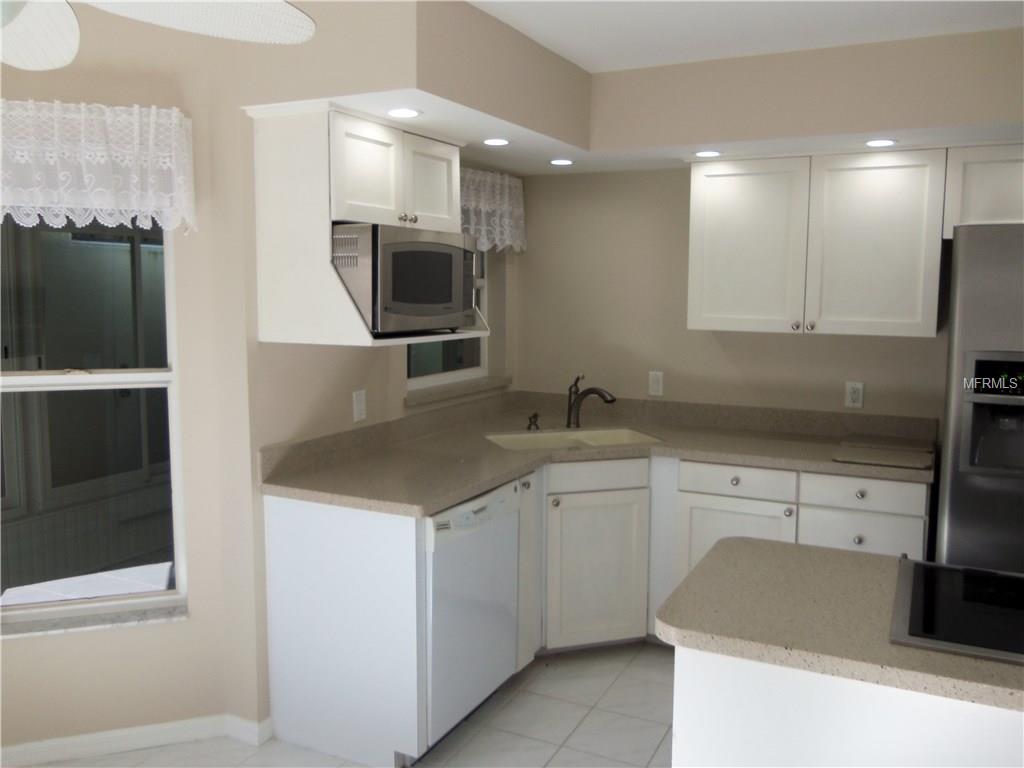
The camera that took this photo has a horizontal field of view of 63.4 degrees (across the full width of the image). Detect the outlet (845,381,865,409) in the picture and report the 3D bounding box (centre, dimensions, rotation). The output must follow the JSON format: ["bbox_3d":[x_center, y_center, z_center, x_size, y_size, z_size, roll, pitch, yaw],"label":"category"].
[{"bbox_3d":[1.514,0.051,3.663,0.072,0.115,0.010,3,7,27],"label":"outlet"}]

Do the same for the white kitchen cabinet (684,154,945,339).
[{"bbox_3d":[1.284,-0.584,3.532,0.979,0.725,0.330,3,7,27],"label":"white kitchen cabinet"}]

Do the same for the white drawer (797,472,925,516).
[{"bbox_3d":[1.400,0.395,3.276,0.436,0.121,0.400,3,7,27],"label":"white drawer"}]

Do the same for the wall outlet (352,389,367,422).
[{"bbox_3d":[-0.594,0.086,3.242,0.010,0.115,0.073,3,7,27],"label":"wall outlet"}]

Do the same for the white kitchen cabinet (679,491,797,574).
[{"bbox_3d":[1.028,0.767,3.611,0.467,0.690,0.580,3,7,27],"label":"white kitchen cabinet"}]

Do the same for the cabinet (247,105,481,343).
[{"bbox_3d":[-0.458,-0.533,2.935,0.470,0.749,0.777,3,7,27],"label":"cabinet"}]

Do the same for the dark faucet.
[{"bbox_3d":[0.361,0.092,3.853,0.055,0.252,0.285,-6,9,-44],"label":"dark faucet"}]

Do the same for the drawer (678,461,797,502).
[{"bbox_3d":[0.987,0.371,3.487,0.467,0.121,0.400,3,7,27],"label":"drawer"}]

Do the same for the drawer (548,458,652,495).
[{"bbox_3d":[0.308,0.362,3.569,0.450,0.121,0.340,-2,7,-18],"label":"drawer"}]

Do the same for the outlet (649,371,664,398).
[{"bbox_3d":[0.709,0.000,4.075,0.071,0.117,0.010,3,7,27],"label":"outlet"}]

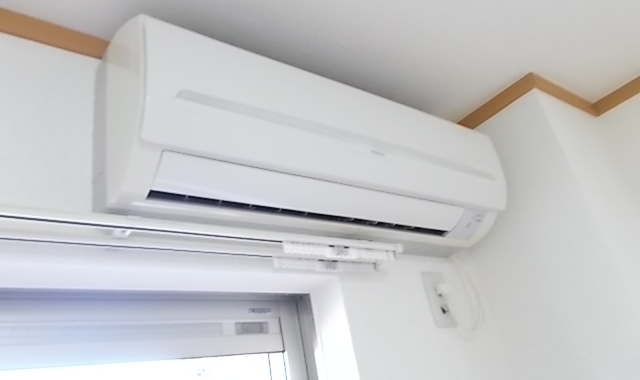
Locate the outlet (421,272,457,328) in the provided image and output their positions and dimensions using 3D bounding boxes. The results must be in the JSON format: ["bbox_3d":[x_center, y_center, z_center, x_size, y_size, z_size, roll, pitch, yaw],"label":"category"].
[{"bbox_3d":[0.266,0.236,1.043,0.071,0.121,0.014,10,-33,-36],"label":"outlet"}]

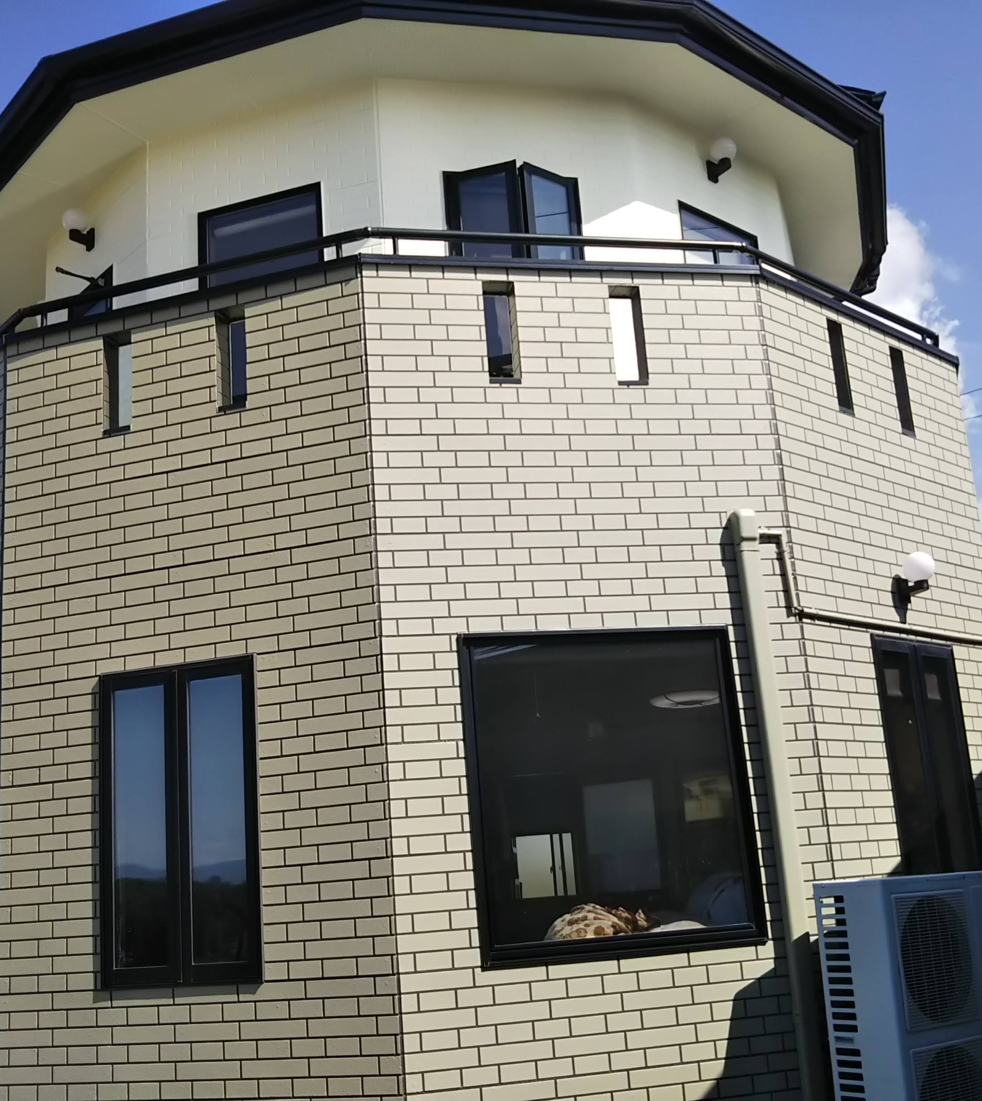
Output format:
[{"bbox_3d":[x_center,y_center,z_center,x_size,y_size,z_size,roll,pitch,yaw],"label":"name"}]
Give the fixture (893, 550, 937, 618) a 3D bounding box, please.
[{"bbox_3d":[2.153,0.138,6.437,0.160,0.250,0.215,8,-19,-41],"label":"fixture"}]

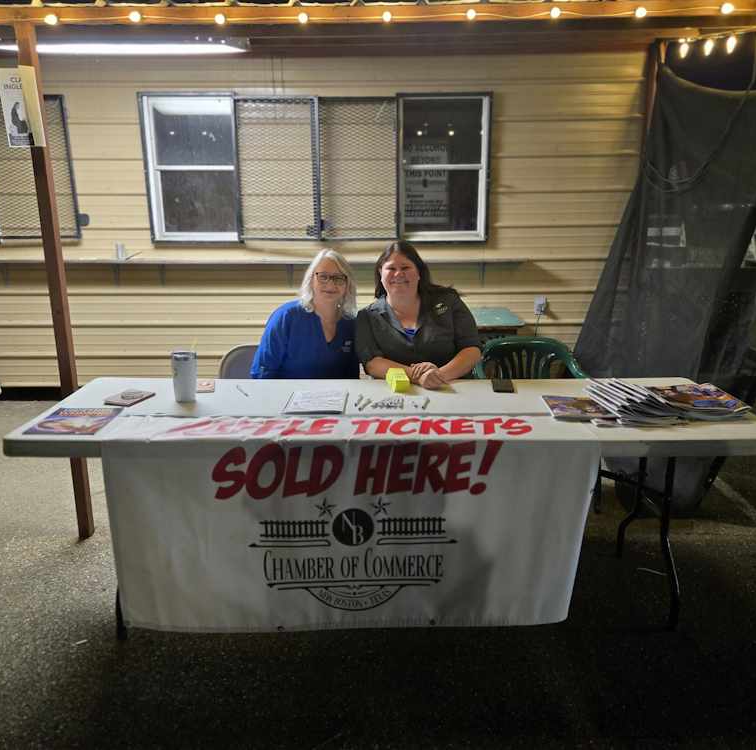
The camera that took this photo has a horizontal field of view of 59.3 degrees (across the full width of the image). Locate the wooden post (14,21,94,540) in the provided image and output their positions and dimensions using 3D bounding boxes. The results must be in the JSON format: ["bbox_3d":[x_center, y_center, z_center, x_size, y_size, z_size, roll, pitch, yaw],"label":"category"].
[{"bbox_3d":[-1.317,-0.299,2.758,0.052,2.108,0.052,0,14,0],"label":"wooden post"}]

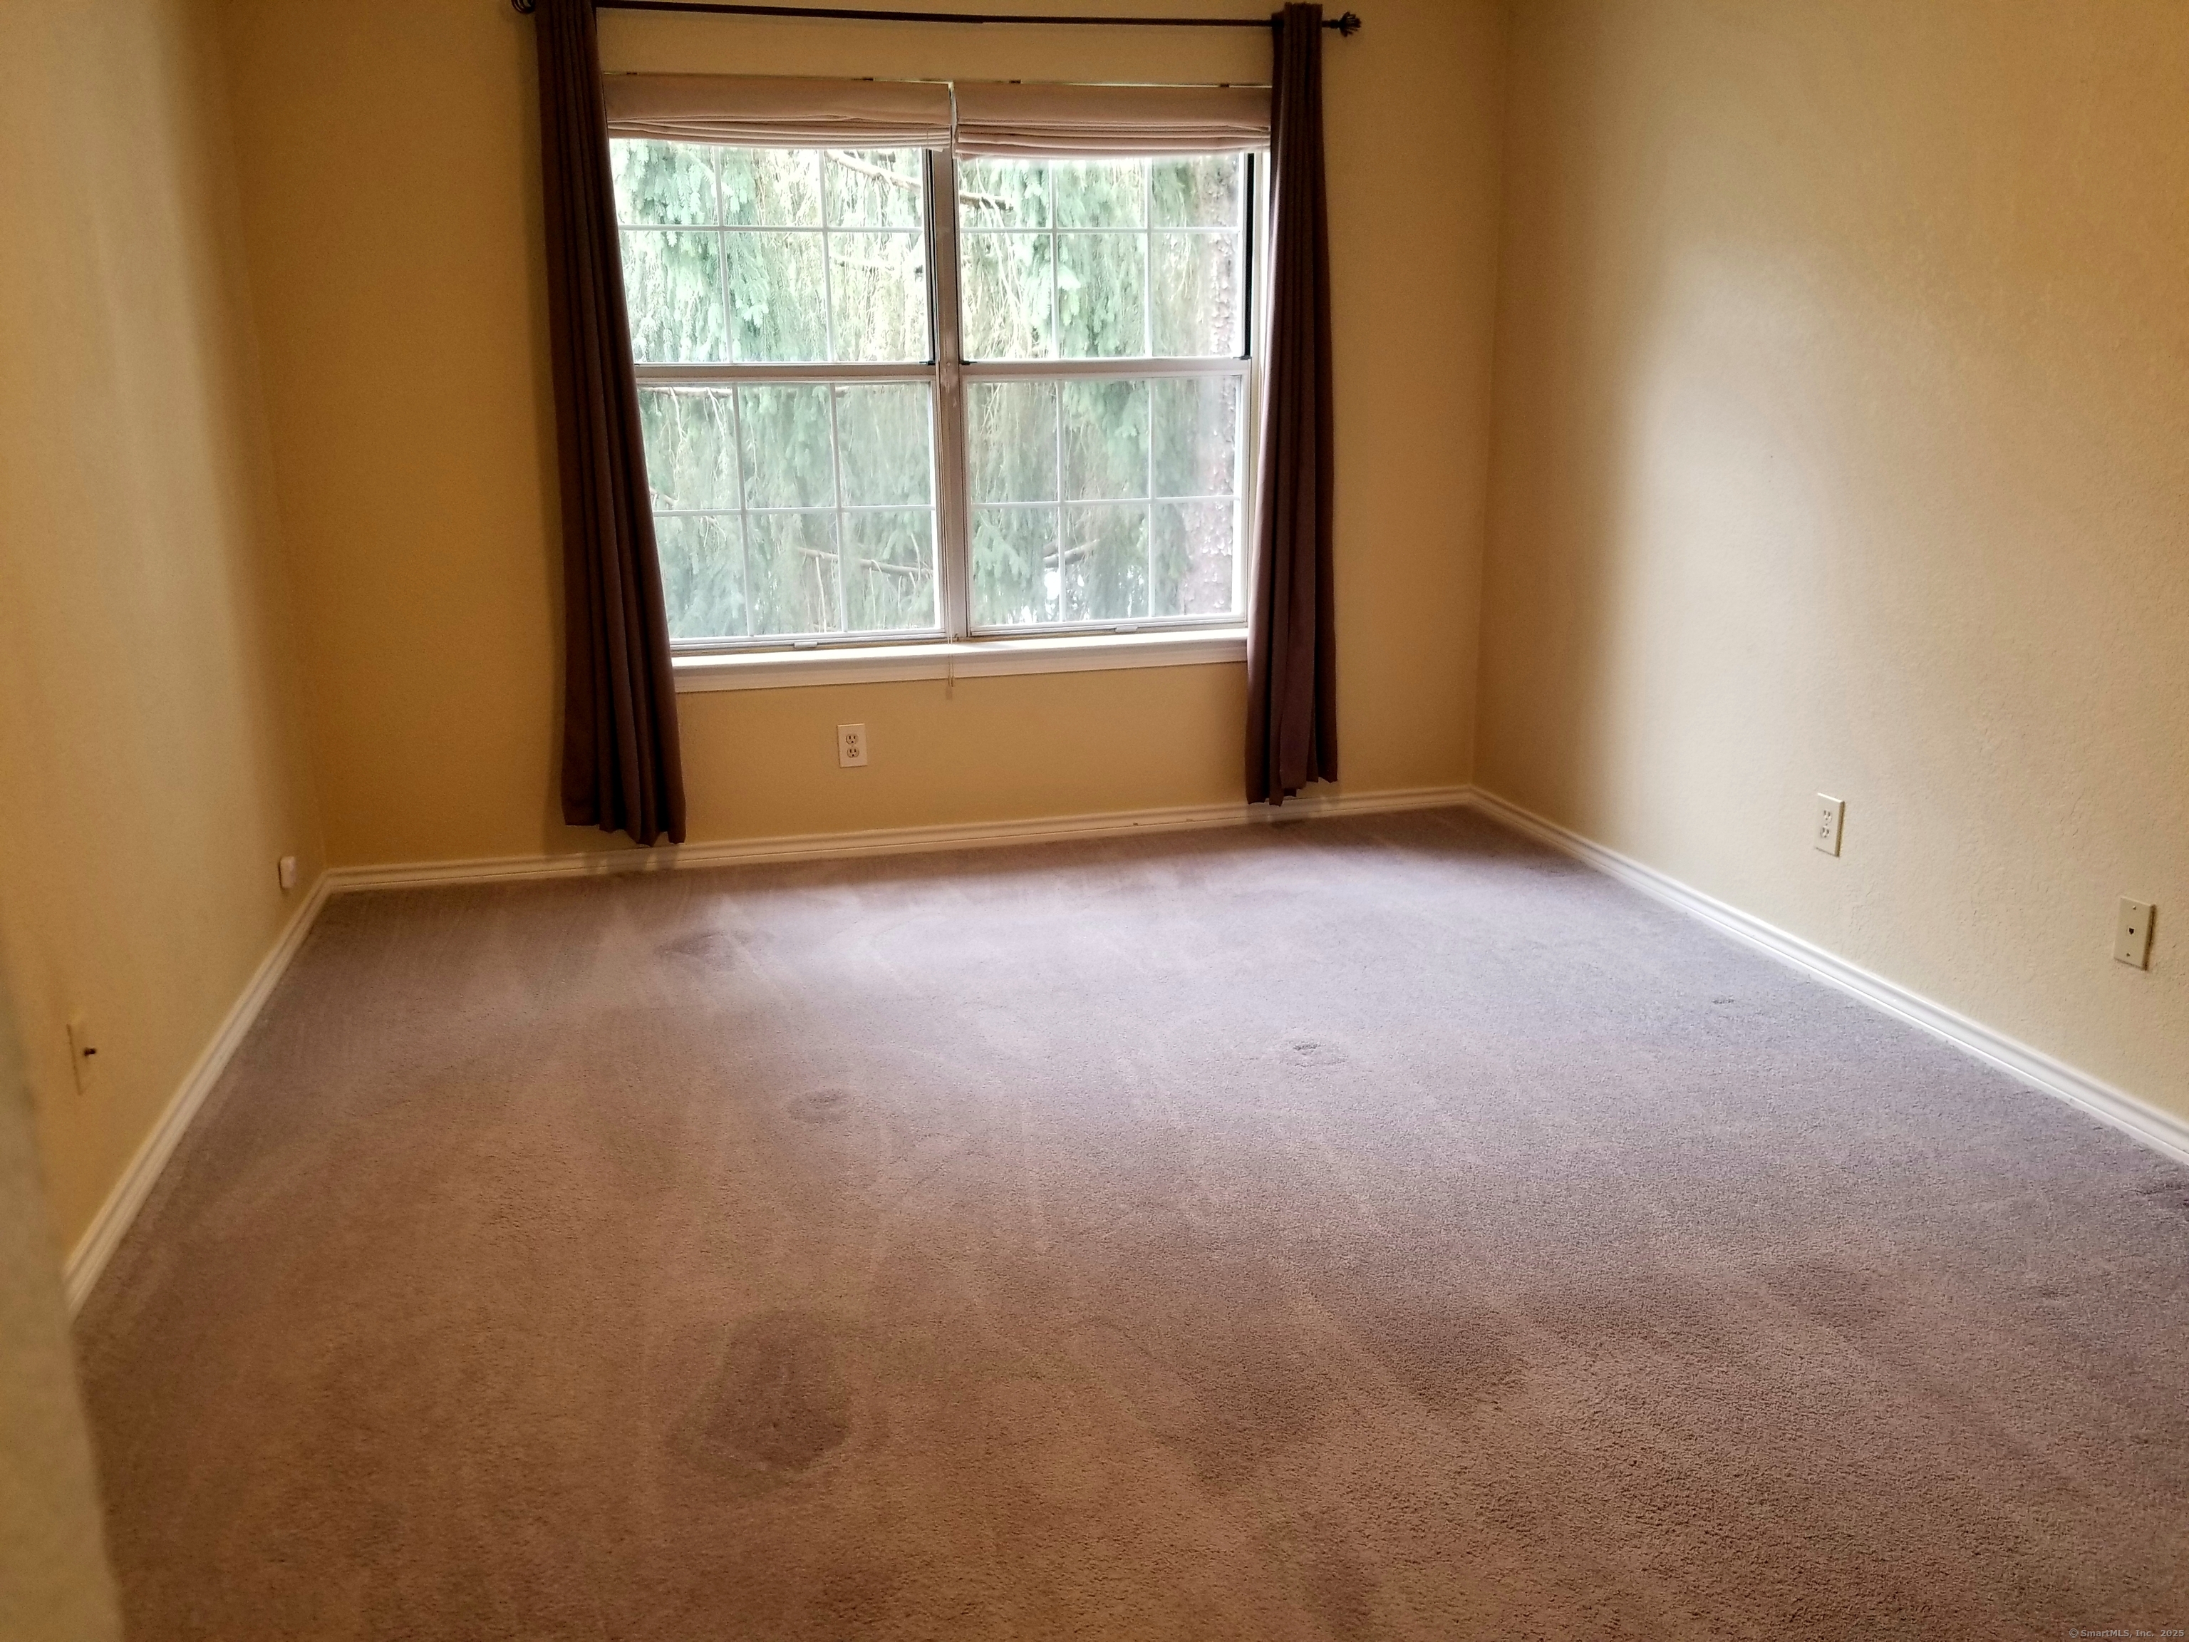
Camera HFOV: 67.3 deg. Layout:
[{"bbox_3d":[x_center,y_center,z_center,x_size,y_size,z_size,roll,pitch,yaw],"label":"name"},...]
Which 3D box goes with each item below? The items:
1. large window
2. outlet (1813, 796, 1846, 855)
[{"bbox_3d":[-0.370,-1.139,4.398,1.730,1.512,0.120,-4,15,-14],"label":"large window"},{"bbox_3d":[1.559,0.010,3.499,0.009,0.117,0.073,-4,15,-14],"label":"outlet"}]

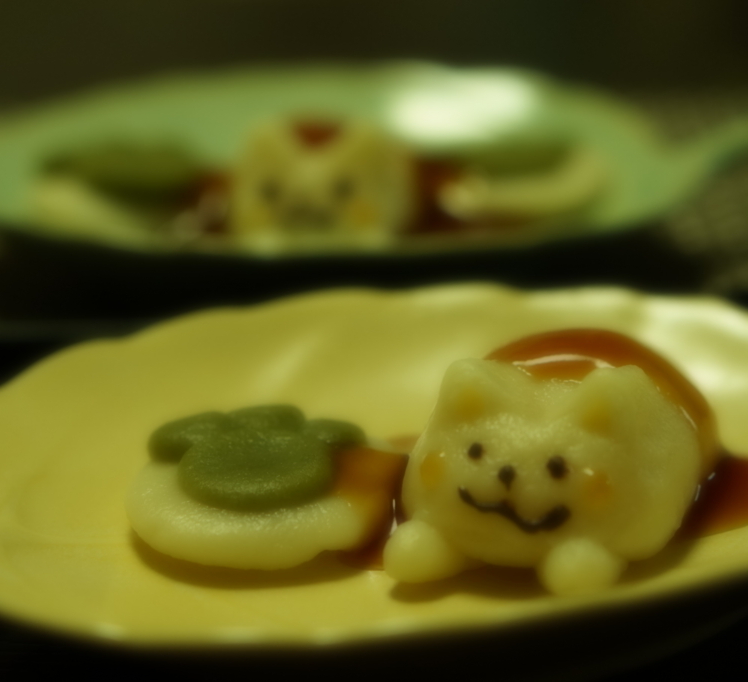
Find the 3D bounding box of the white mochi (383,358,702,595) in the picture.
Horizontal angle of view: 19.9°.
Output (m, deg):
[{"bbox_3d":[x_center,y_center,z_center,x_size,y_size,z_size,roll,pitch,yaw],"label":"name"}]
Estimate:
[{"bbox_3d":[0.036,0.026,0.447,0.060,0.043,0.053,7,22,17],"label":"white mochi"}]

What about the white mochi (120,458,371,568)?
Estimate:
[{"bbox_3d":[-0.026,0.034,0.444,0.050,0.015,0.045,1,21,4],"label":"white mochi"}]

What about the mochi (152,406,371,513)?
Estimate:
[{"bbox_3d":[-0.025,0.024,0.447,0.045,0.010,0.038,1,21,4],"label":"mochi"}]

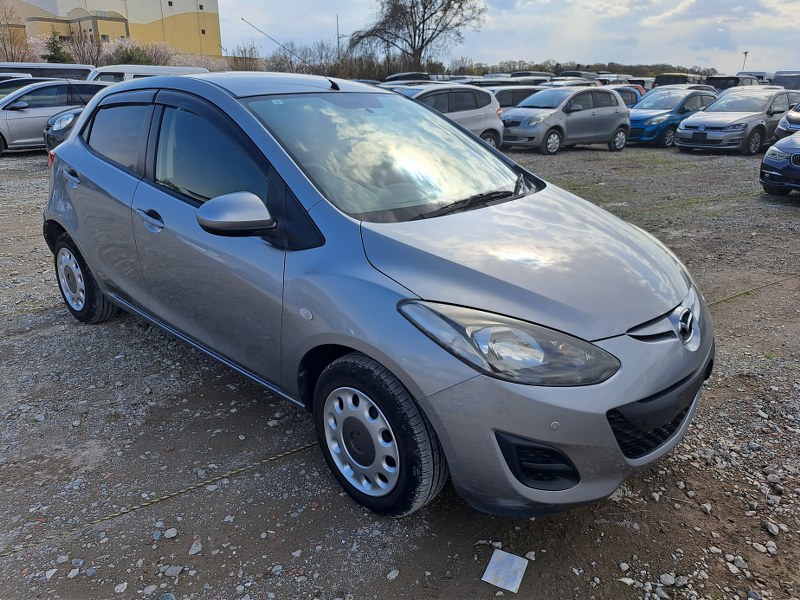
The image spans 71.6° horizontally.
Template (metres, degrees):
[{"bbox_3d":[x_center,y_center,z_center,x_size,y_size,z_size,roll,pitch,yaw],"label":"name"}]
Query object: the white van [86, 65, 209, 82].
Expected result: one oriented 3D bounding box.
[{"bbox_3d":[-8.743,-6.854,18.844,4.500,1.950,1.690,-15,26,-36],"label":"white van"}]

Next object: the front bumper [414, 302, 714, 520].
[{"bbox_3d":[0.797,0.257,2.041,0.500,0.560,1.680,18,27,38],"label":"front bumper"}]

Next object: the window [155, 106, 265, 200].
[{"bbox_3d":[-0.783,-0.573,2.270,0.870,0.460,0.060,18,10,37],"label":"window"}]

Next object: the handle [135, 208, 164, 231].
[{"bbox_3d":[-1.150,-0.363,2.523,0.220,0.050,0.050,18,27,37],"label":"handle"}]

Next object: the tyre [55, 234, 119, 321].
[{"bbox_3d":[-1.962,-0.149,3.467,0.585,0.585,0.190,18,27,37],"label":"tyre"}]

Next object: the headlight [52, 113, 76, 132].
[{"bbox_3d":[-5.660,-3.007,9.371,0.320,0.290,0.320,14,24,32],"label":"headlight"}]

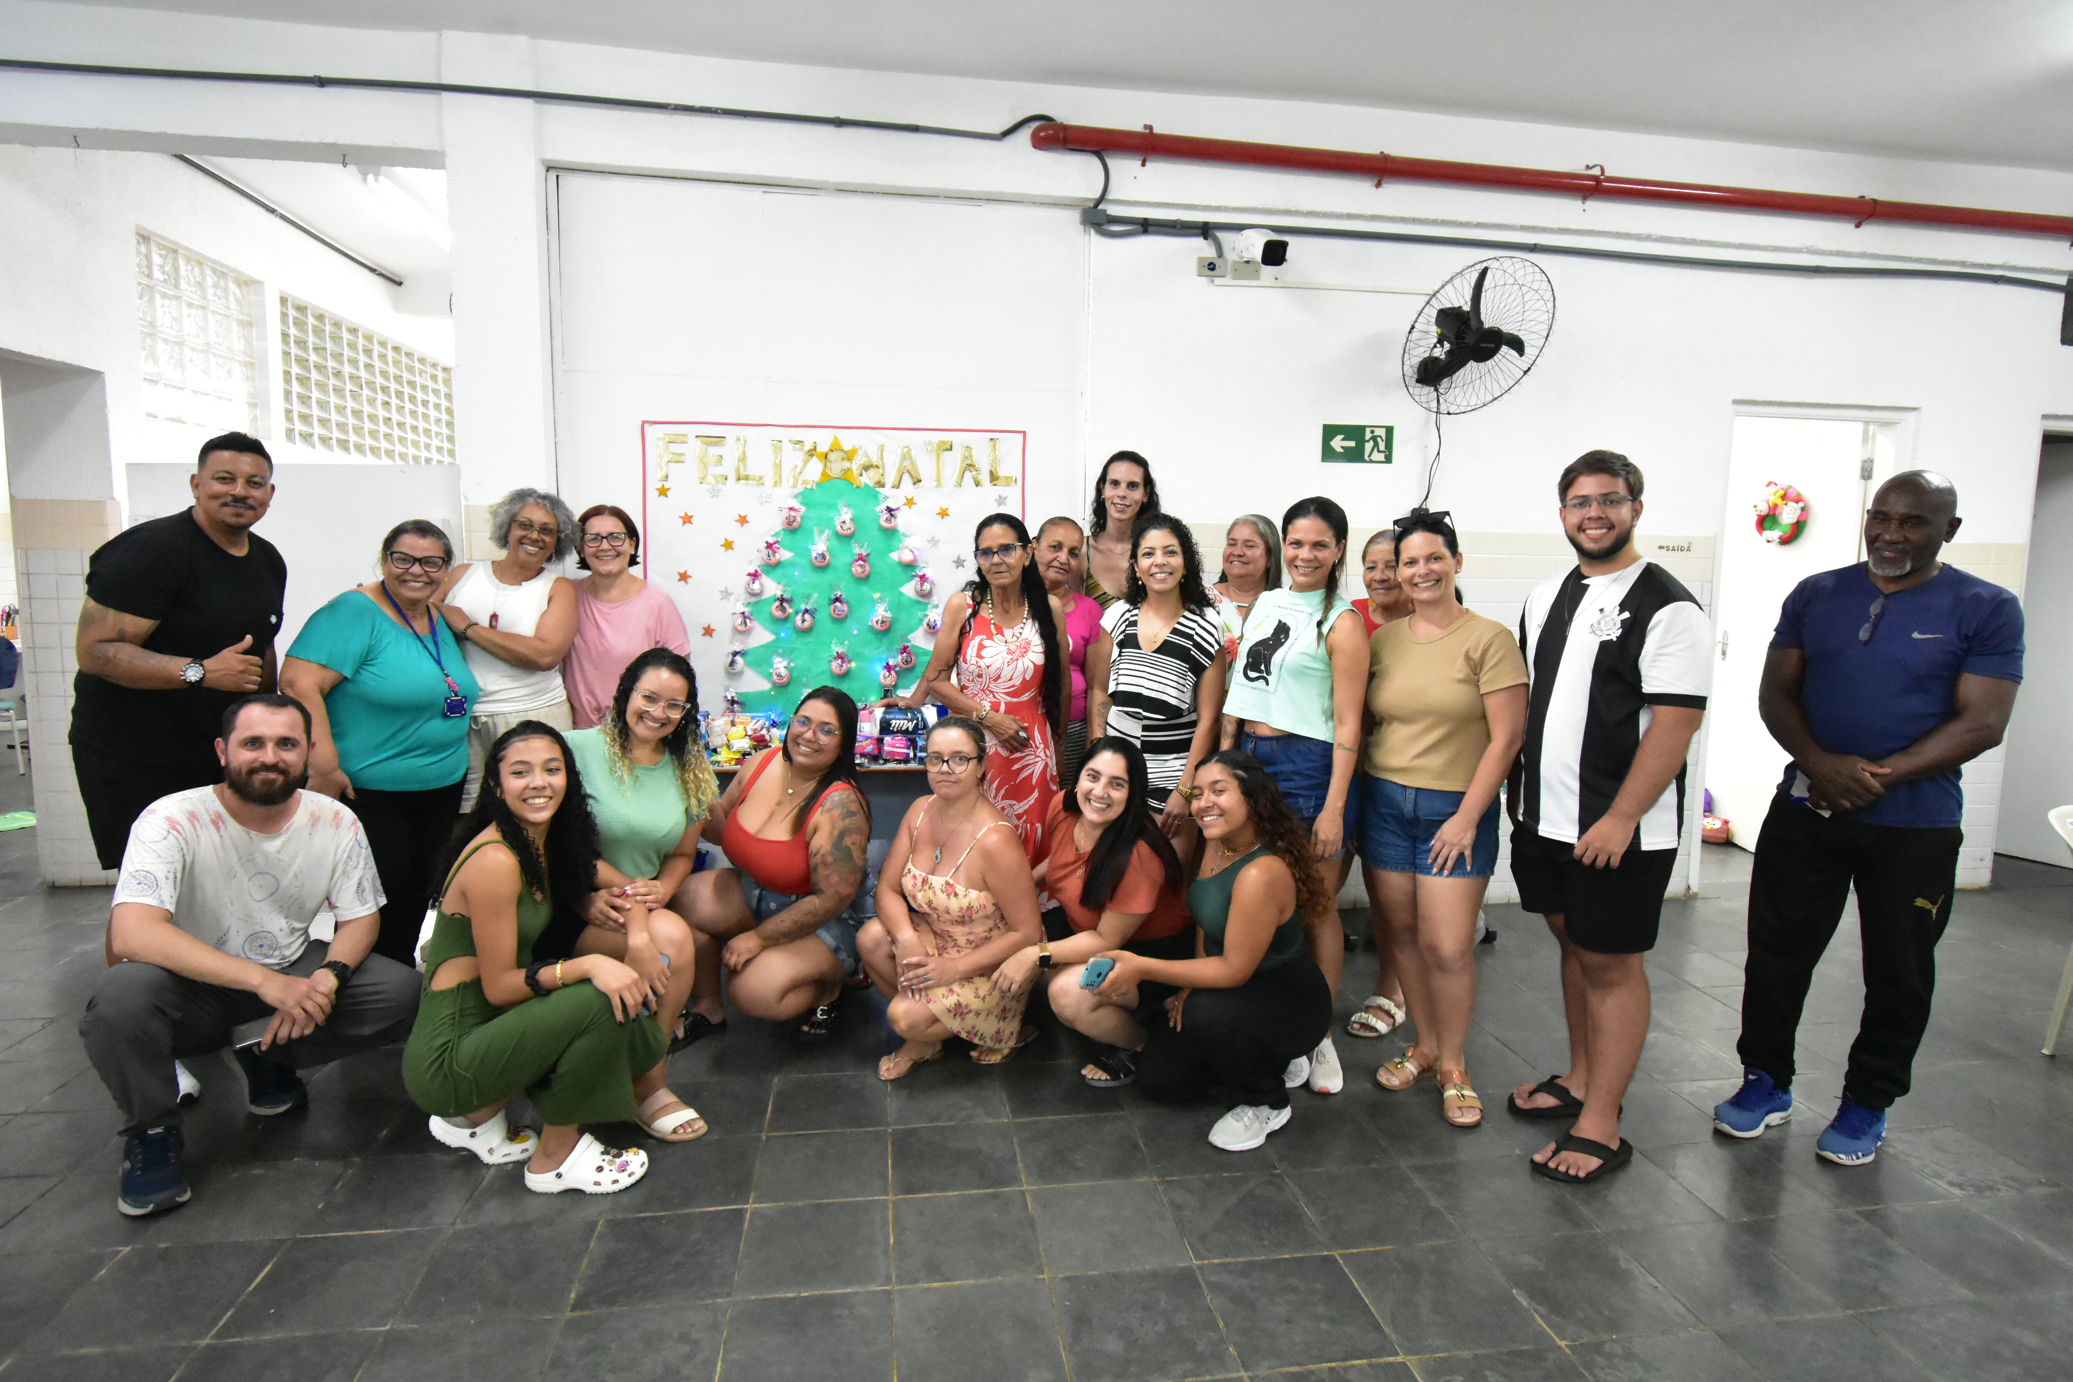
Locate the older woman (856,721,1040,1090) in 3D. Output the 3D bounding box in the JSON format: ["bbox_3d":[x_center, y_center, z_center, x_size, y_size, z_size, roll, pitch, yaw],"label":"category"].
[{"bbox_3d":[-0.236,0.565,3.104,0.480,1.000,0.600,3,7,15],"label":"older woman"}]

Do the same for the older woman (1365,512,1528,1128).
[{"bbox_3d":[1.090,0.327,2.920,0.470,1.590,0.310,4,8,28],"label":"older woman"}]

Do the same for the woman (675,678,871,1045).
[{"bbox_3d":[-0.771,0.507,3.240,0.540,1.070,0.620,3,7,15],"label":"woman"}]

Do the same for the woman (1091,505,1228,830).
[{"bbox_3d":[0.358,0.270,3.233,0.430,1.575,0.290,1,6,4],"label":"woman"}]

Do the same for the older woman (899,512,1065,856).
[{"bbox_3d":[-0.140,0.263,3.304,0.510,1.590,0.330,2,7,8],"label":"older woman"}]

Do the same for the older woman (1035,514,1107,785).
[{"bbox_3d":[0.065,0.241,3.554,0.460,1.580,0.290,0,7,-3],"label":"older woman"}]

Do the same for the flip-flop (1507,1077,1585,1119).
[{"bbox_3d":[1.429,1.094,2.951,0.295,0.070,0.110,0,7,-3],"label":"flip-flop"}]

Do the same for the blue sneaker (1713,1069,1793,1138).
[{"bbox_3d":[1.877,1.067,2.855,0.285,0.120,0.110,-4,8,-35],"label":"blue sneaker"}]

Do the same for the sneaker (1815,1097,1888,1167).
[{"bbox_3d":[2.099,1.098,2.790,0.290,0.120,0.112,-4,9,-38],"label":"sneaker"}]

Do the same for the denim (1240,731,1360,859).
[{"bbox_3d":[0.725,0.289,3.026,0.360,0.335,0.260,7,9,40],"label":"denim"}]

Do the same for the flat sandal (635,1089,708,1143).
[{"bbox_3d":[-0.941,1.074,2.797,0.240,0.075,0.095,7,9,40],"label":"flat sandal"}]

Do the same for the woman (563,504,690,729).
[{"bbox_3d":[-1.419,0.172,3.768,0.470,1.600,0.290,-1,7,-17],"label":"woman"}]

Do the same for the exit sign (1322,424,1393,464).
[{"bbox_3d":[1.307,-1.000,4.431,0.300,0.150,0.012,0,6,-8],"label":"exit sign"}]

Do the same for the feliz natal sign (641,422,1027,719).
[{"bbox_3d":[-0.753,-0.425,4.182,1.430,1.150,0.030,0,6,-8],"label":"feliz natal sign"}]

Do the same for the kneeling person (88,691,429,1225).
[{"bbox_3d":[-1.873,0.561,2.696,0.700,1.090,0.670,-3,8,-32],"label":"kneeling person"}]

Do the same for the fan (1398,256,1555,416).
[{"bbox_3d":[1.640,-1.369,4.149,0.610,0.610,0.360,-1,41,-16],"label":"fan"}]

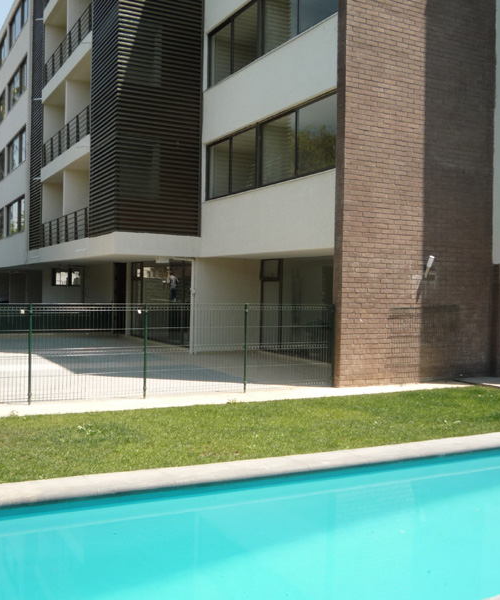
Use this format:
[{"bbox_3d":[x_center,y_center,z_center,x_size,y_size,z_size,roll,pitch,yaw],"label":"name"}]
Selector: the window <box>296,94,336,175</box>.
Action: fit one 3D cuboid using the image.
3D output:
[{"bbox_3d":[1.166,-2.864,12.121,0.060,1.191,1.361,1,1,-28],"label":"window"}]

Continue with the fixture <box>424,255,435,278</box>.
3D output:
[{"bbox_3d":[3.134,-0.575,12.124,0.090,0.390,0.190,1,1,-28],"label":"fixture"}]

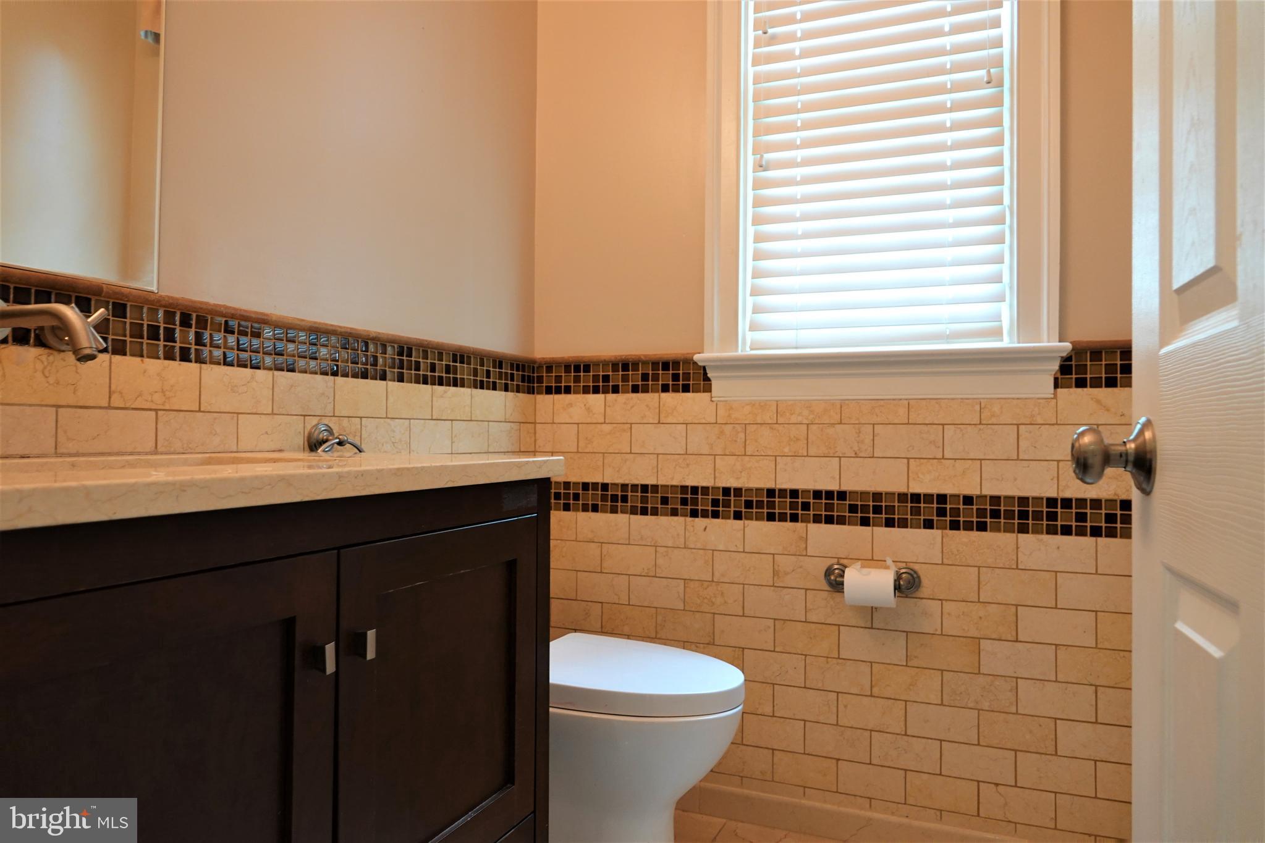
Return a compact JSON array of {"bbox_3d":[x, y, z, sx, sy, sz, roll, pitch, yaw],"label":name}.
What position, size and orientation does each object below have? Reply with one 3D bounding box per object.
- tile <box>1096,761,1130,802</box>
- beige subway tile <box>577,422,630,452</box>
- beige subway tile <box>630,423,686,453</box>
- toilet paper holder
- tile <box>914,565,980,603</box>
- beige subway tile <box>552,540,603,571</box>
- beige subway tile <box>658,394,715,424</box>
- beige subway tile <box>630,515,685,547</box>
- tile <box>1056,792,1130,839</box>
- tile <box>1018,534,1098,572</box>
[{"bbox_3d":[1.058,0.763,1.766,0.152,0.077,0.010,0,-1,22],"label":"tile"},{"bbox_3d":[-0.073,0.045,2.241,0.152,0.076,0.010,0,-1,23],"label":"beige subway tile"},{"bbox_3d":[0.071,0.045,2.210,0.152,0.076,0.010,0,-2,22],"label":"beige subway tile"},{"bbox_3d":[0.549,0.369,1.942,0.218,0.063,0.075,0,-1,22],"label":"toilet paper holder"},{"bbox_3d":[0.709,0.367,1.927,0.152,0.076,0.010,0,-1,23],"label":"tile"},{"bbox_3d":[-0.149,0.360,2.270,0.151,0.076,0.010,0,-1,22],"label":"beige subway tile"},{"bbox_3d":[0.141,-0.035,2.162,0.151,0.076,0.010,0,-1,22],"label":"beige subway tile"},{"bbox_3d":[0.066,0.286,2.188,0.152,0.076,0.010,0,-1,22],"label":"beige subway tile"},{"bbox_3d":[0.992,0.845,1.801,0.152,0.076,0.010,0,-2,22],"label":"tile"},{"bbox_3d":[0.920,0.285,1.833,0.151,0.076,0.010,0,-1,22],"label":"tile"}]

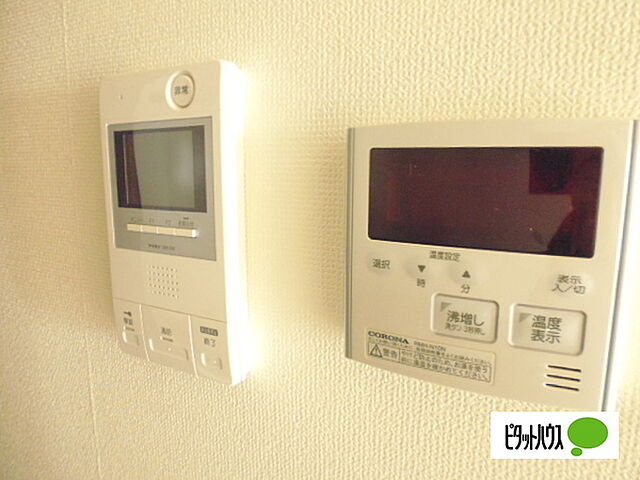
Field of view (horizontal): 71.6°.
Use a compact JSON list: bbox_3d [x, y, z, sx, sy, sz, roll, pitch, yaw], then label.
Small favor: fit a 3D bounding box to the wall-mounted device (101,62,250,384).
[{"bbox_3d":[-0.100,-0.010,0.304,0.109,0.199,0.025,5,10,28],"label":"wall-mounted device"}]

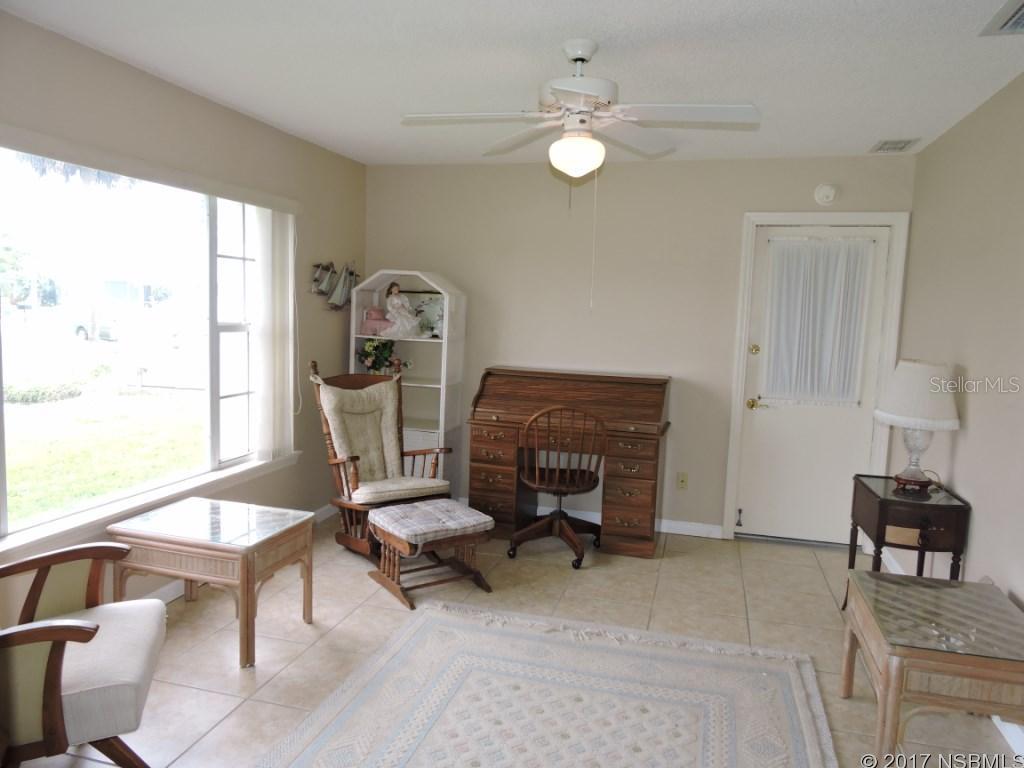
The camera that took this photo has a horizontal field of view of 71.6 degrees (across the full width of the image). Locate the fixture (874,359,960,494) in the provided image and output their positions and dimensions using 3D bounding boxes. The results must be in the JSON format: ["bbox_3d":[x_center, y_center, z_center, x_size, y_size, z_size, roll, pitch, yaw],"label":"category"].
[{"bbox_3d":[1.804,0.198,3.166,0.348,0.605,0.348,4,6,15],"label":"fixture"}]

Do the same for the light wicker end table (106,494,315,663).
[{"bbox_3d":[-1.293,0.848,3.121,0.697,0.508,0.507,4,6,15],"label":"light wicker end table"}]

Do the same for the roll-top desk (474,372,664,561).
[{"bbox_3d":[0.366,0.466,4.586,1.223,1.068,0.535,4,6,15],"label":"roll-top desk"}]

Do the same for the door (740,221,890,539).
[{"bbox_3d":[1.871,0.022,4.472,0.772,1.985,0.045,4,6,15],"label":"door"}]

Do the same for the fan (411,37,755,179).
[{"bbox_3d":[0.257,-1.025,2.670,1.290,0.485,1.290,4,6,15],"label":"fan"}]

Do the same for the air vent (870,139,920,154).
[{"bbox_3d":[2.162,-1.344,4.027,0.198,0.020,0.350,4,6,15],"label":"air vent"}]

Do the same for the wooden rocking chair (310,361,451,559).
[{"bbox_3d":[-0.764,0.454,4.323,0.680,1.070,0.770,-3,8,-38],"label":"wooden rocking chair"}]

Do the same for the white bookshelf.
[{"bbox_3d":[-0.722,0.076,4.960,0.705,1.690,0.375,4,6,15],"label":"white bookshelf"}]

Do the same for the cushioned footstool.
[{"bbox_3d":[-0.441,0.873,3.727,0.500,0.390,0.500,-2,7,-34],"label":"cushioned footstool"}]

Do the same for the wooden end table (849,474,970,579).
[{"bbox_3d":[1.802,0.837,3.293,0.373,0.700,0.505,4,6,15],"label":"wooden end table"}]

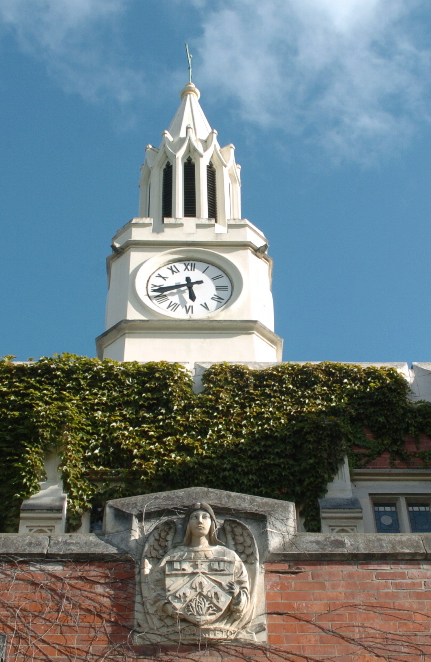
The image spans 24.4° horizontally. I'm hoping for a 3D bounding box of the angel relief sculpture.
[{"bbox_3d":[-0.125,1.755,7.367,0.914,1.093,0.250,0,-44,-2],"label":"angel relief sculpture"}]

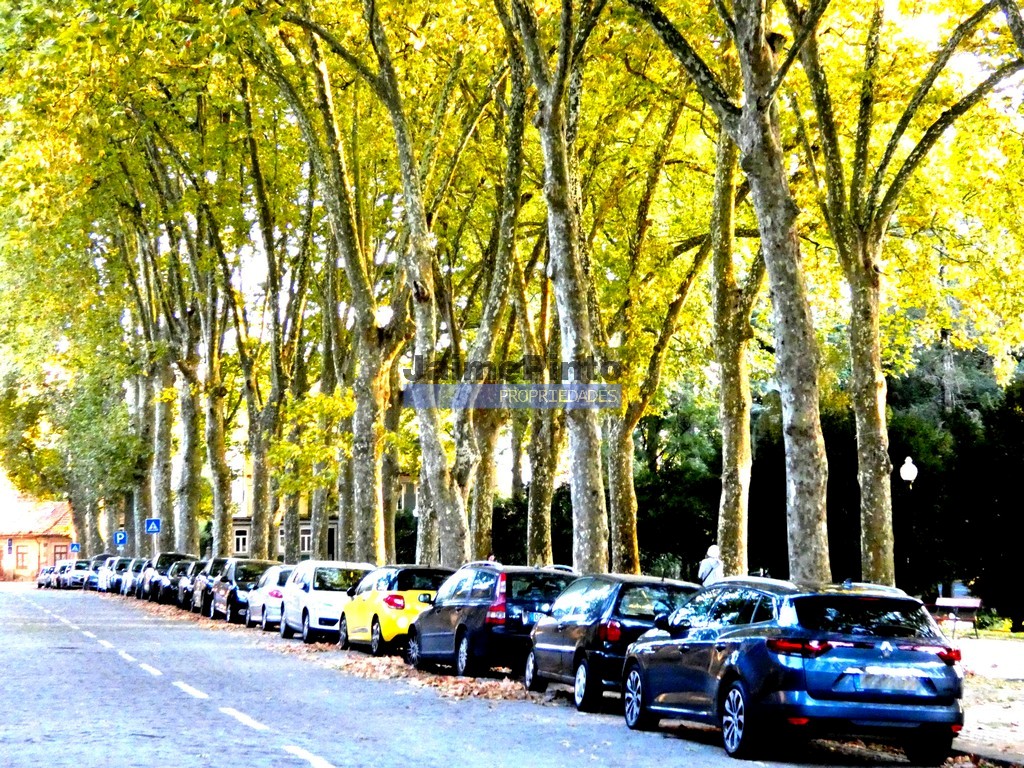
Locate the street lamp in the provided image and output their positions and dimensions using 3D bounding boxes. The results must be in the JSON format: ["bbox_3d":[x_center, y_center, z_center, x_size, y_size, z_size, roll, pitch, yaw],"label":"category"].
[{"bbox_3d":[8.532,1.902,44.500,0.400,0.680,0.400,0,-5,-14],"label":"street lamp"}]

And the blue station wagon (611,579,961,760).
[{"bbox_3d":[2.398,2.530,18.852,1.840,1.460,4.630,3,-5,-15],"label":"blue station wagon"}]

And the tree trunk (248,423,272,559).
[{"bbox_3d":[-8.265,4.258,68.387,0.680,5.980,0.620,0,-5,-14],"label":"tree trunk"}]

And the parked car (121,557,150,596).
[{"bbox_3d":[-13.480,7.140,77.000,1.800,1.470,4.250,2,-5,-15],"label":"parked car"}]

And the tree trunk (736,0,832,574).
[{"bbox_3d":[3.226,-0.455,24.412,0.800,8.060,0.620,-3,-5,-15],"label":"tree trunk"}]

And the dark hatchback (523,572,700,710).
[{"bbox_3d":[1.289,2.928,23.738,1.700,1.440,4.000,2,-5,-11],"label":"dark hatchback"}]

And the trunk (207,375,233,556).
[{"bbox_3d":[-10.829,3.799,76.954,0.850,8.330,0.750,0,-5,-14],"label":"trunk"}]

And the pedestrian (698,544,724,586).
[{"bbox_3d":[3.453,3.646,35.931,0.520,1.700,0.350,2,-5,-14],"label":"pedestrian"}]

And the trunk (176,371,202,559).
[{"bbox_3d":[-11.978,3.623,76.669,0.900,8.129,0.850,2,-5,-15],"label":"trunk"}]

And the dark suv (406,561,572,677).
[{"bbox_3d":[-0.166,3.150,27.950,1.800,1.460,4.520,3,-5,-17],"label":"dark suv"}]

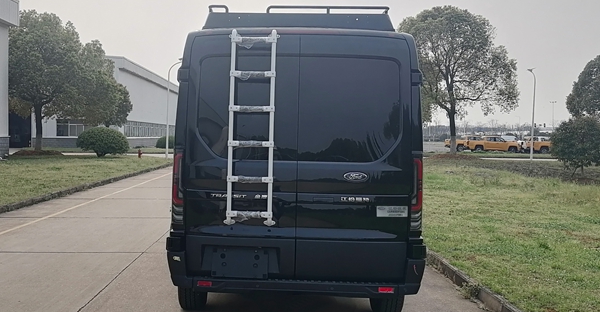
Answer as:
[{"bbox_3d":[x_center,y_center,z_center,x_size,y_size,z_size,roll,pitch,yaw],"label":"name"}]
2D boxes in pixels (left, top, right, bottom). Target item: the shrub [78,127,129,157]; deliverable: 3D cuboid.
[{"bbox_3d":[-12.750,-0.860,30.200,3.350,1.900,3.250,0,3,-23],"label":"shrub"}]

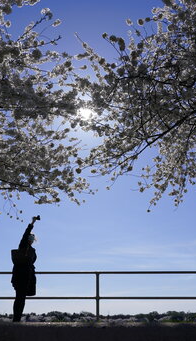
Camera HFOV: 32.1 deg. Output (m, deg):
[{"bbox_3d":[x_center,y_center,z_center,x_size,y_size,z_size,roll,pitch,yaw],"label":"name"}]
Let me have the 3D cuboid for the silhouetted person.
[{"bbox_3d":[-1.460,1.905,6.741,0.550,2.080,0.520,-8,-24,18],"label":"silhouetted person"}]

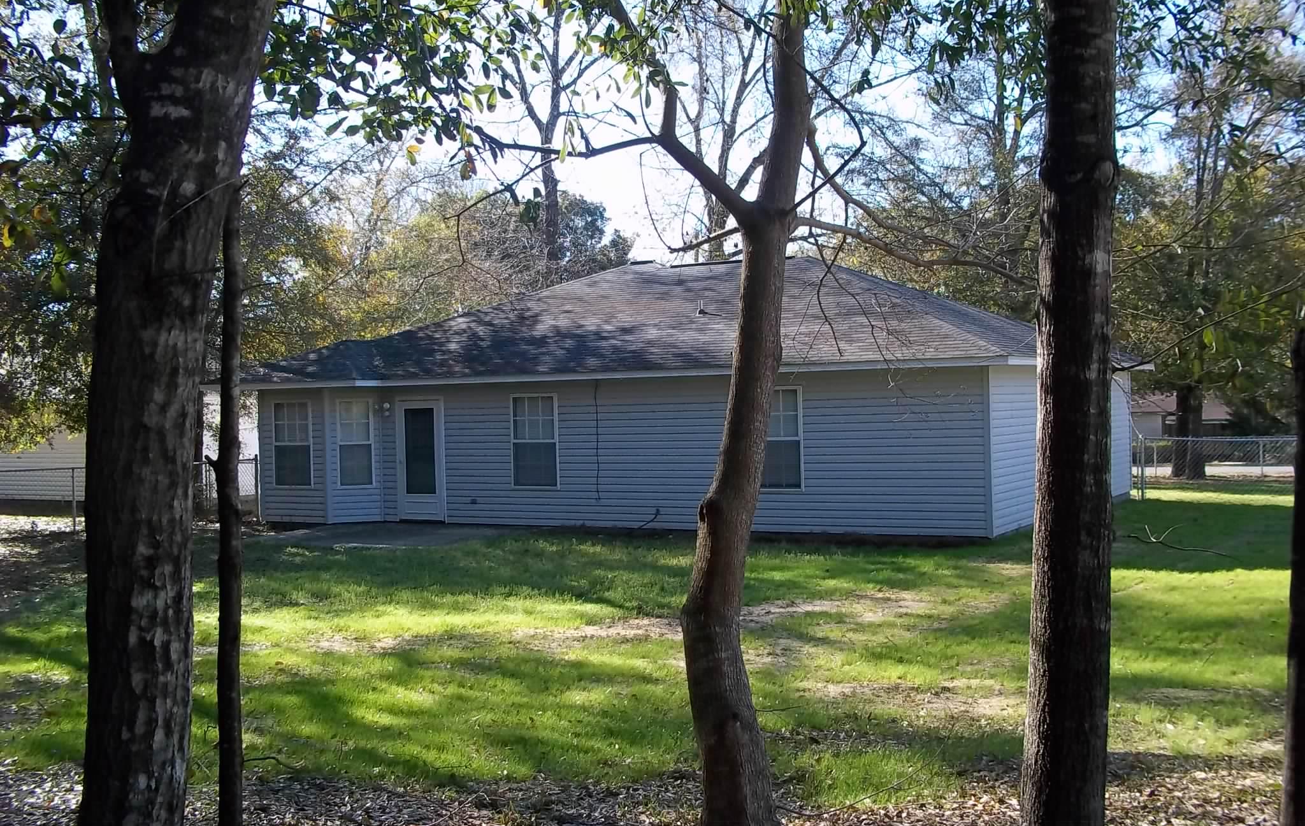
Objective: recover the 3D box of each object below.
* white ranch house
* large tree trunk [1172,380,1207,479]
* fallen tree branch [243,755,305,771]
[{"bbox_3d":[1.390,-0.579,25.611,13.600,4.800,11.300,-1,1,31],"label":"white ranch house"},{"bbox_3d":[15.440,0.483,39.000,0.930,2.850,0.850,-2,0,0],"label":"large tree trunk"},{"bbox_3d":[-1.842,1.698,6.600,0.330,0.090,0.130,-2,0,0],"label":"fallen tree branch"}]

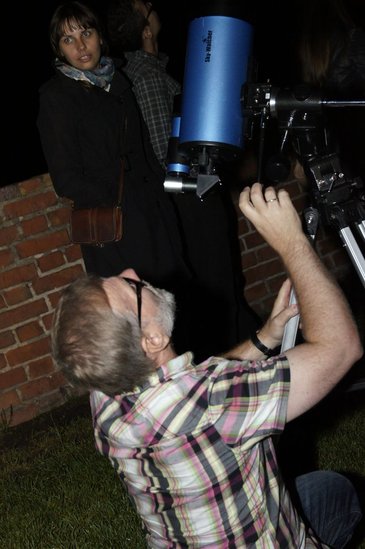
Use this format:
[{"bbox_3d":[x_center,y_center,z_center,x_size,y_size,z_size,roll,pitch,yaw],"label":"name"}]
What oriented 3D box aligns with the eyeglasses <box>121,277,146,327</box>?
[{"bbox_3d":[-0.099,0.077,1.420,0.045,0.145,0.140,0,-2,-35],"label":"eyeglasses"}]

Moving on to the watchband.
[{"bbox_3d":[0.173,0.148,1.700,0.022,0.058,0.066,-36,0,16],"label":"watchband"}]

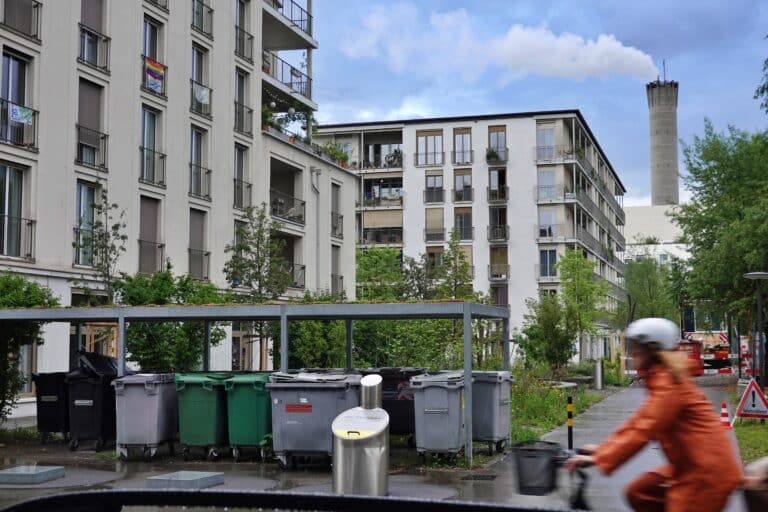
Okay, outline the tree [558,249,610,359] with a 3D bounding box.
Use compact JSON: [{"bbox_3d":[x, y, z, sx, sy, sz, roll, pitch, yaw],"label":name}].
[{"bbox_3d":[10.904,3.023,53.945,2.900,7.100,2.900,-2,-5,18],"label":"tree"}]

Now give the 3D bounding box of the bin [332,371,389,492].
[{"bbox_3d":[-0.268,2.070,11.410,0.650,1.380,0.650,0,-5,0],"label":"bin"}]

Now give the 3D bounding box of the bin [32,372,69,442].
[{"bbox_3d":[-5.672,2.733,17.828,0.770,1.250,1.200,-2,-5,16],"label":"bin"}]

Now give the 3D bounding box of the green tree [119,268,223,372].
[{"bbox_3d":[-4.811,1.967,22.415,2.500,3.600,2.400,-2,-5,18],"label":"green tree"}]

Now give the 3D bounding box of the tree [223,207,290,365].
[{"bbox_3d":[-3.759,1.436,28.990,2.050,5.910,2.050,0,-5,0],"label":"tree"}]

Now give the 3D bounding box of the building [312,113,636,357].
[{"bbox_3d":[10.158,0.712,93.206,21.500,18.800,38.000,-2,-5,18],"label":"building"}]

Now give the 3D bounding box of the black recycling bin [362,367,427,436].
[{"bbox_3d":[0.163,2.601,16.834,1.240,1.300,0.800,-1,-5,12],"label":"black recycling bin"}]

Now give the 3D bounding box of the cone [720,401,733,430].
[{"bbox_3d":[6.358,2.946,18.306,0.310,0.510,0.310,-2,-5,18],"label":"cone"}]

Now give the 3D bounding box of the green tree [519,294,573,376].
[{"bbox_3d":[6.758,3.314,40.865,2.250,3.420,2.250,-2,-5,18],"label":"green tree"}]

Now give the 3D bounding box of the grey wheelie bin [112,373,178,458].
[{"bbox_3d":[-3.563,2.467,15.120,0.770,1.280,1.200,-1,-5,10],"label":"grey wheelie bin"}]

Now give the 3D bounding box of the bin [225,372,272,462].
[{"bbox_3d":[-1.909,2.496,15.369,0.740,1.300,1.100,-2,-5,15],"label":"bin"}]

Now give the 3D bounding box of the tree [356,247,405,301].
[{"bbox_3d":[-0.443,3.128,56.950,4.000,7.500,4.000,-2,-5,18],"label":"tree"}]

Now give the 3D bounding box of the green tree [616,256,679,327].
[{"bbox_3d":[17.203,3.666,63.924,4.400,7.300,4.400,-2,-5,18],"label":"green tree"}]

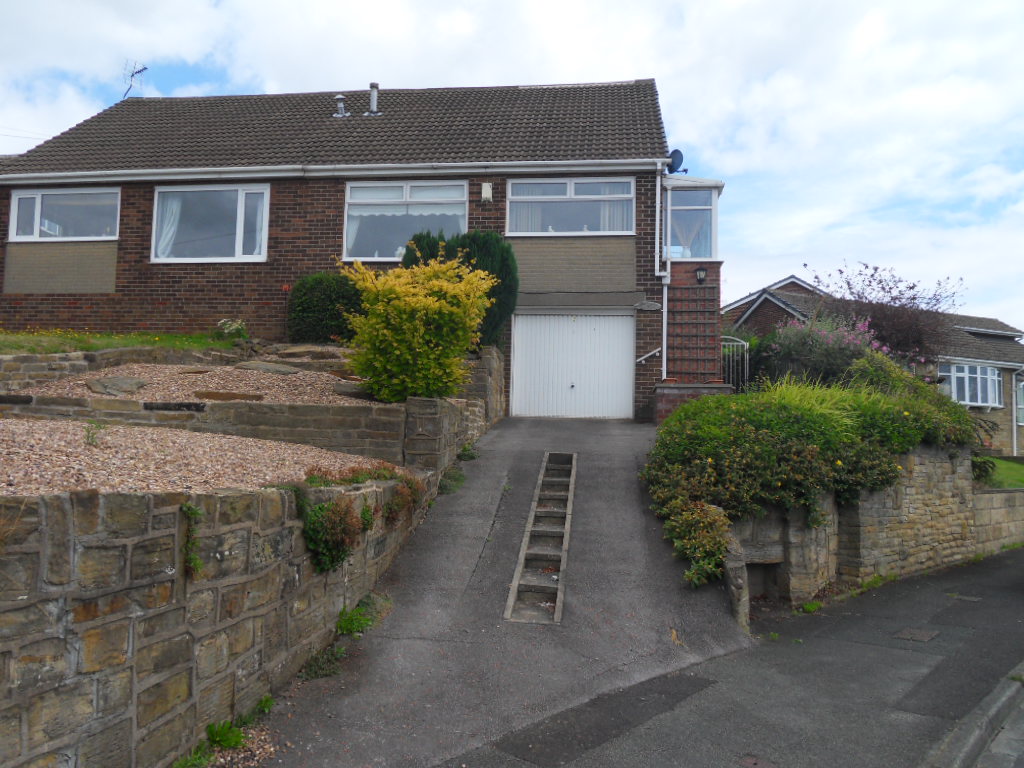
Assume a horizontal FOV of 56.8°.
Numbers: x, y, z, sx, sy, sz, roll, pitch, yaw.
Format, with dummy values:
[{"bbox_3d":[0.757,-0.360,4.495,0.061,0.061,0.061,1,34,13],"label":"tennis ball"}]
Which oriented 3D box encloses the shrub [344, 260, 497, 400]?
[{"bbox_3d":[-1.280,-0.740,13.100,1.950,1.900,1.800,1,-4,10],"label":"shrub"}]

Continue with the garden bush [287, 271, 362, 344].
[{"bbox_3d":[-3.330,-1.366,16.900,1.350,1.250,1.300,1,-4,10],"label":"garden bush"}]

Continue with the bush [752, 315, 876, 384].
[{"bbox_3d":[4.985,-0.552,15.600,1.950,1.150,1.500,1,-4,10],"label":"bush"}]

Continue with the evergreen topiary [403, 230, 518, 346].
[{"bbox_3d":[-0.873,-1.619,16.050,1.850,1.950,1.500,1,-4,10],"label":"evergreen topiary"}]

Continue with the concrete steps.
[{"bbox_3d":[0.423,1.446,10.298,0.450,1.420,5.600,1,-4,5],"label":"concrete steps"}]

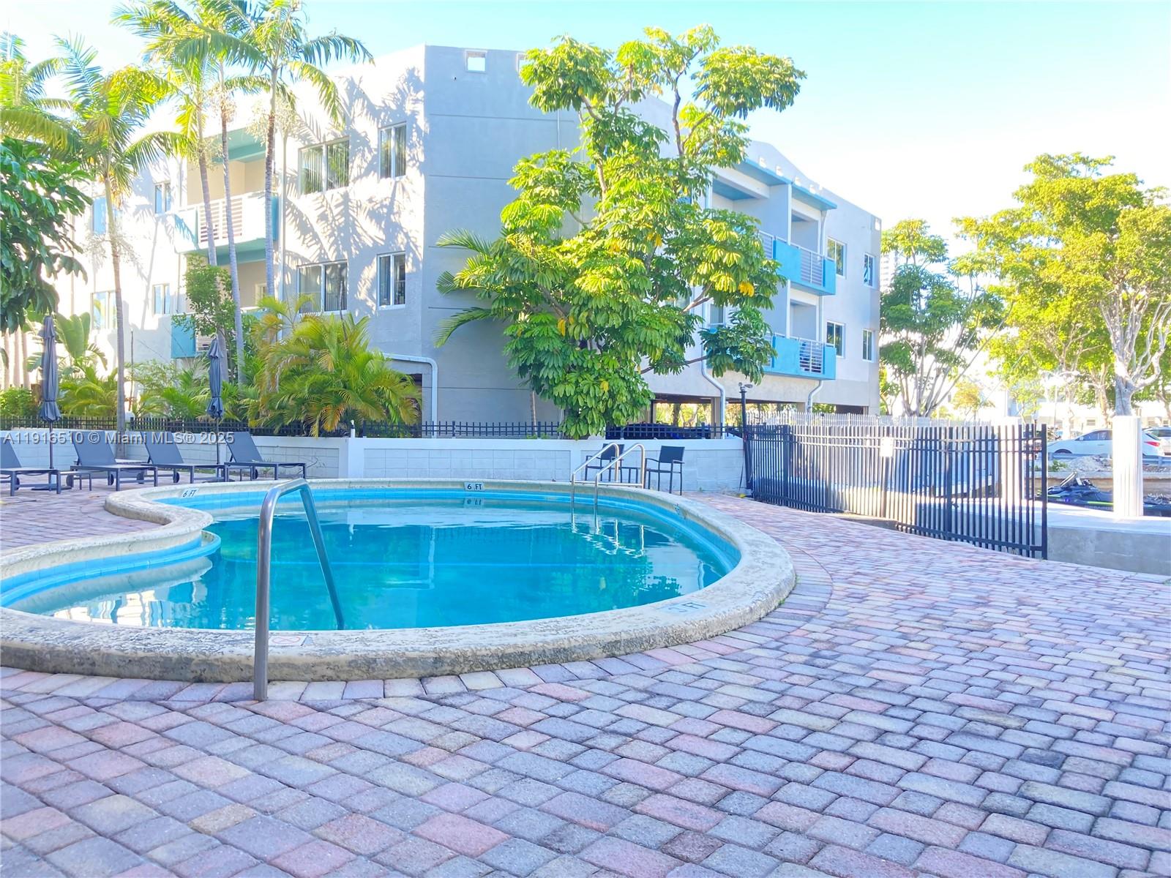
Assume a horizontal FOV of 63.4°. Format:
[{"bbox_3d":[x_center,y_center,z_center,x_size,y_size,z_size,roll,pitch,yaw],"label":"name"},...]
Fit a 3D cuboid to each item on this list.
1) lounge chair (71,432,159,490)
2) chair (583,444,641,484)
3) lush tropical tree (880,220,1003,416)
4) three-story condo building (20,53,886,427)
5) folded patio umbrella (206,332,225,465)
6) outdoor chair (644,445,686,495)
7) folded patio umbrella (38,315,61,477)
[{"bbox_3d":[-7.304,0.324,14.662,1.350,0.870,0.630,1,1,31],"label":"lounge chair"},{"bbox_3d":[0.356,0.522,17.114,0.550,0.860,0.550,2,1,36],"label":"chair"},{"bbox_3d":[14.744,-4.203,39.918,5.600,9.900,5.600,1,1,20],"label":"lush tropical tree"},{"bbox_3d":[-3.014,-4.420,35.624,20.500,10.000,23.500,2,1,36],"label":"three-story condo building"},{"bbox_3d":[-6.419,-0.544,16.494,0.310,2.560,0.310,0,1,-21],"label":"folded patio umbrella"},{"bbox_3d":[1.363,0.542,16.214,0.550,0.860,0.550,2,1,36],"label":"outdoor chair"},{"bbox_3d":[-8.013,-0.540,14.194,0.330,2.590,0.330,0,1,-29],"label":"folded patio umbrella"}]

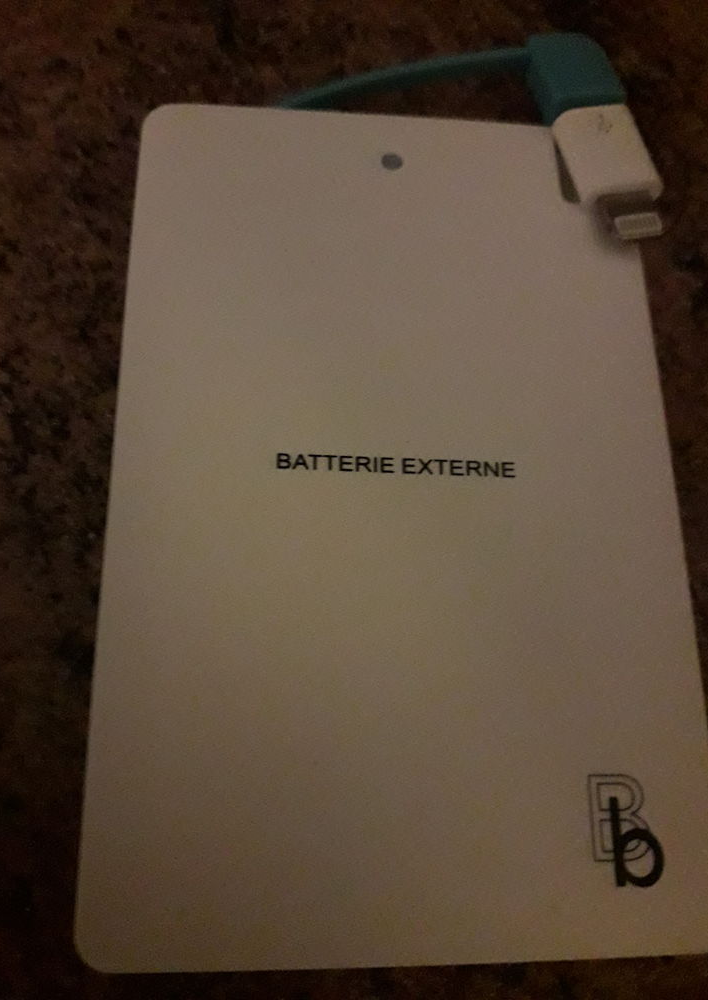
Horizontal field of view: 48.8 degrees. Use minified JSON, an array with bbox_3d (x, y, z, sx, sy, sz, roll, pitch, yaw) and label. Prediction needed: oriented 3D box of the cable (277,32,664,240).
[{"bbox_3d":[0.015,-0.048,0.108,0.050,0.012,0.037,-8,74,-7],"label":"cable"}]

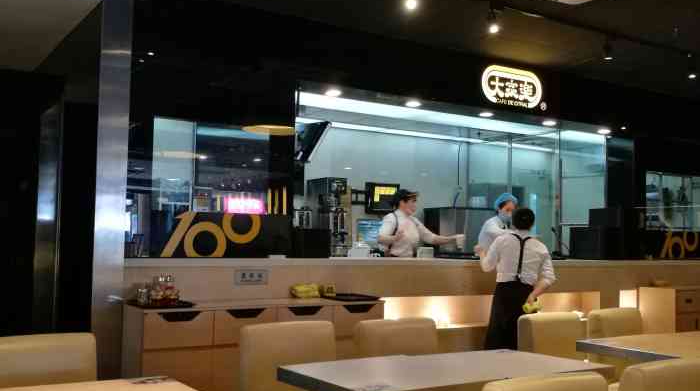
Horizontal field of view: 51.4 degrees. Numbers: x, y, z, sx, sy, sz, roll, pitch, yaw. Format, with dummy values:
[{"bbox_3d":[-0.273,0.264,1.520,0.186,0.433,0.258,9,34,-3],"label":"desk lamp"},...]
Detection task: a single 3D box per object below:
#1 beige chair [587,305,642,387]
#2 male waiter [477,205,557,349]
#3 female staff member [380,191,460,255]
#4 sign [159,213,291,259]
[{"bbox_3d":[1.745,1.130,4.236,0.435,0.875,0.540,4,-5,-32],"label":"beige chair"},{"bbox_3d":[1.294,0.878,5.692,0.560,1.572,0.420,1,-4,0],"label":"male waiter"},{"bbox_3d":[0.599,0.794,6.264,0.580,1.680,0.500,4,-5,-38],"label":"female staff member"},{"bbox_3d":[-0.810,0.274,4.854,0.941,0.285,0.040,4,-5,-32],"label":"sign"}]

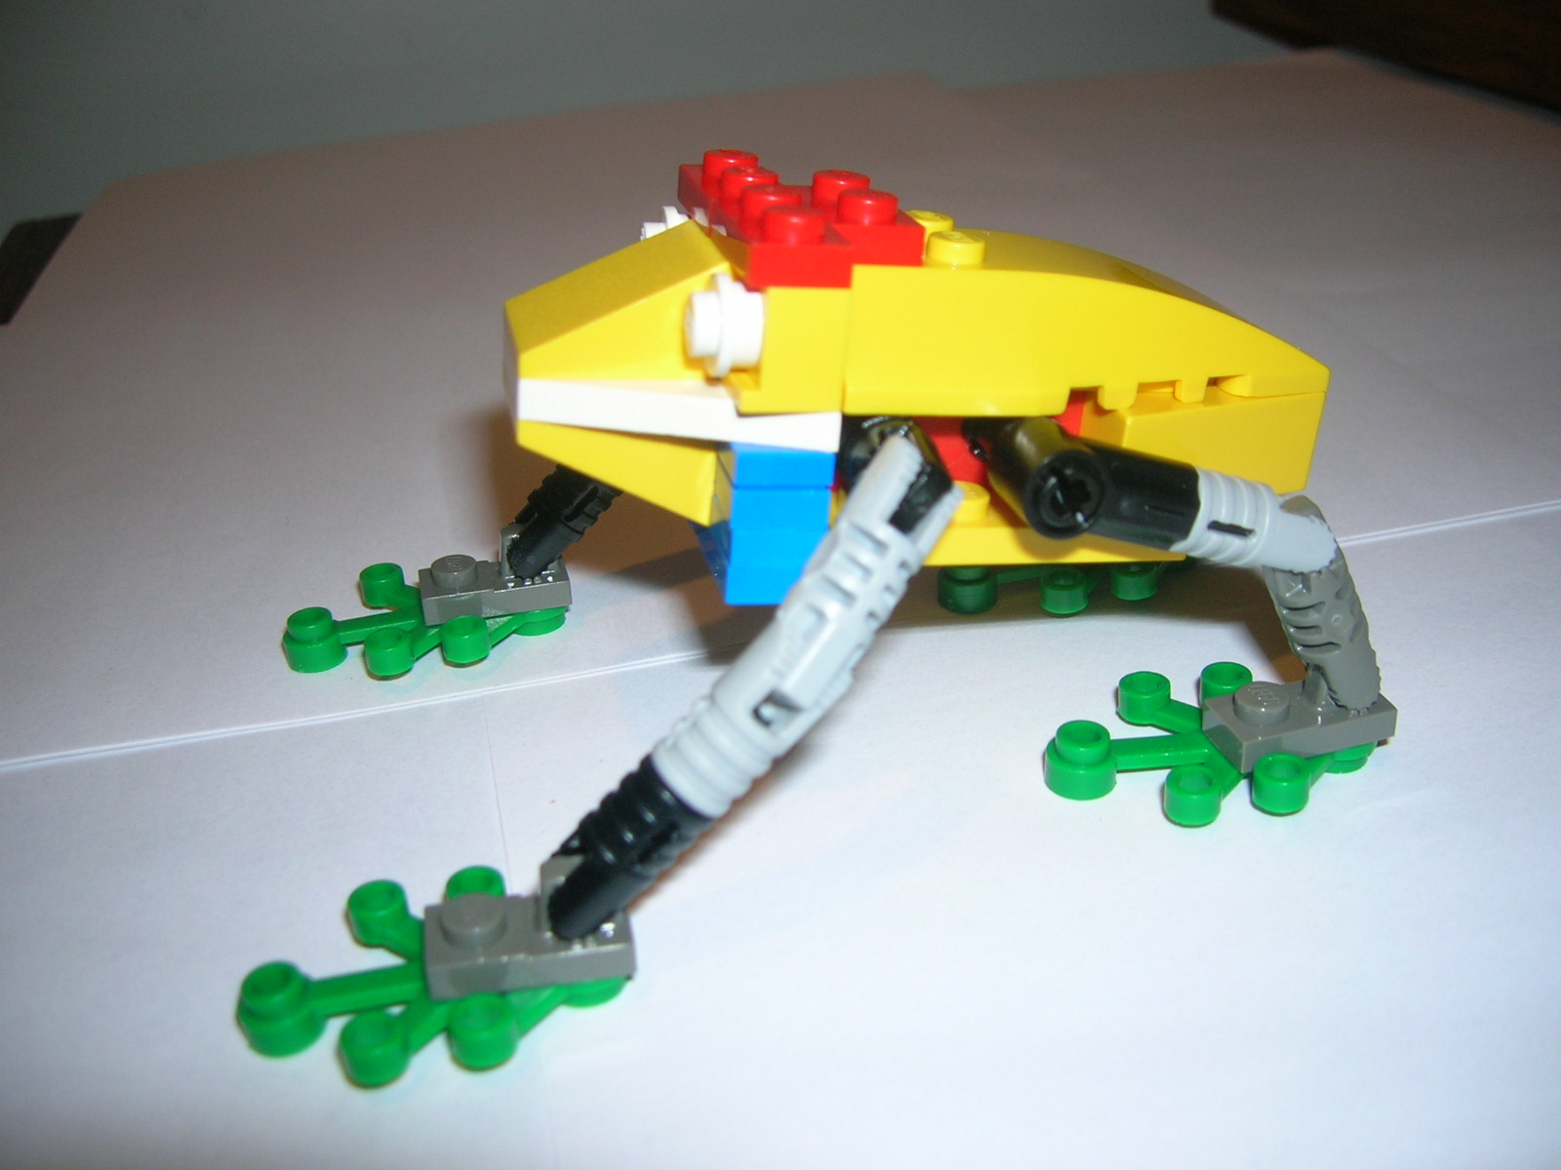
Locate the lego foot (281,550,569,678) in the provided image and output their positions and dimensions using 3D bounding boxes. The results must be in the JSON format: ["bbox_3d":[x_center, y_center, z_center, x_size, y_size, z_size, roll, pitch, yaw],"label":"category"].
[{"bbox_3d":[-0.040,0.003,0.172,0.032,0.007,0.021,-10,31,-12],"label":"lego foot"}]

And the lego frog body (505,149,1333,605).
[{"bbox_3d":[0.012,-0.020,0.136,0.072,0.031,0.032,-1,25,-13],"label":"lego frog body"}]

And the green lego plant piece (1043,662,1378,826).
[{"bbox_3d":[0.041,0.015,0.146,0.032,0.005,0.021,-4,30,-2],"label":"green lego plant piece"}]

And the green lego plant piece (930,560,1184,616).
[{"bbox_3d":[0.033,-0.003,0.178,0.032,0.005,0.021,-11,31,-14],"label":"green lego plant piece"}]

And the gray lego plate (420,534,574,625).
[{"bbox_3d":[-0.032,-0.003,0.171,0.016,0.010,0.008,-8,28,-13],"label":"gray lego plate"}]

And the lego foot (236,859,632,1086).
[{"bbox_3d":[-0.028,0.031,0.123,0.032,0.005,0.021,-8,30,-9],"label":"lego foot"}]

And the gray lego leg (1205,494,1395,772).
[{"bbox_3d":[0.048,0.003,0.140,0.016,0.025,0.008,-10,31,-12],"label":"gray lego leg"}]

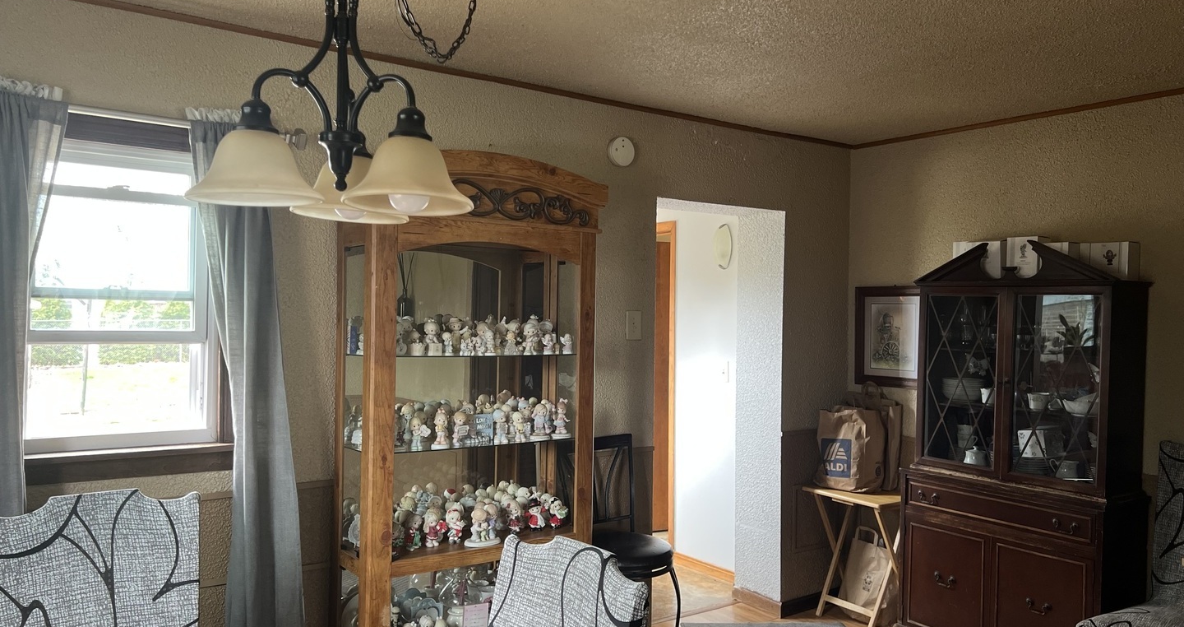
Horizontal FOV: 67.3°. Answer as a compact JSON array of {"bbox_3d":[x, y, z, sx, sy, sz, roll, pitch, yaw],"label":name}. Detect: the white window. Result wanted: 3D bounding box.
[{"bbox_3d":[-1.474,-0.061,2.754,0.585,0.952,0.100,1,0,-36],"label":"white window"}]

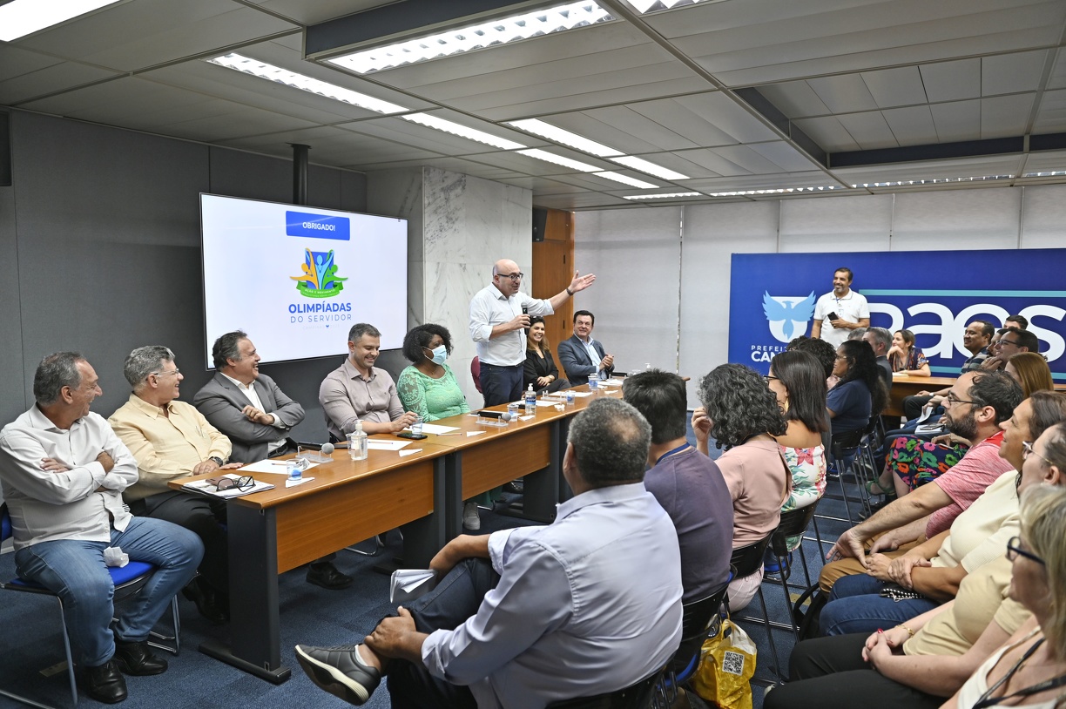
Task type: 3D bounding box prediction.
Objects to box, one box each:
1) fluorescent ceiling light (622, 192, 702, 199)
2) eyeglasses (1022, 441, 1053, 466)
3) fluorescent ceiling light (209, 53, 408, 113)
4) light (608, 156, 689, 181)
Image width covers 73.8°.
[{"bbox_3d":[1.573,-1.767,7.803,1.180,0.060,0.190,4,7,32],"label":"fluorescent ceiling light"},{"bbox_3d":[1.413,0.289,1.962,0.135,0.045,0.138,33,19,22],"label":"eyeglasses"},{"bbox_3d":[-1.087,-1.372,3.609,0.190,0.060,1.180,4,7,32],"label":"fluorescent ceiling light"},{"bbox_3d":[0.892,-1.412,5.340,0.190,0.060,1.180,4,7,32],"label":"light"}]

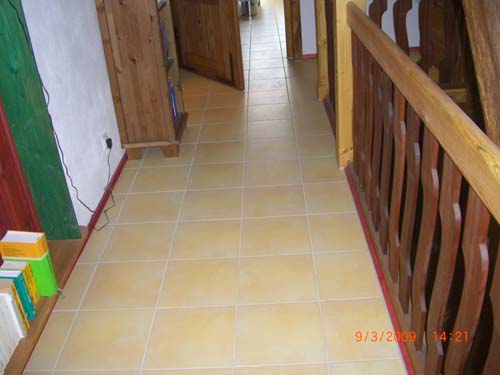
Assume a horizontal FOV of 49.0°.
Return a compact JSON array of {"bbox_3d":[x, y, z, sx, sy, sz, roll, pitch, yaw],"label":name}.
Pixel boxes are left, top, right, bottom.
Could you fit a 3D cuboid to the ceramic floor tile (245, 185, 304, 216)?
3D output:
[{"bbox_3d":[0.121,0.074,2.867,0.315,0.010,0.315,-3,29,2],"label":"ceramic floor tile"}]

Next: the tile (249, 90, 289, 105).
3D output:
[{"bbox_3d":[0.143,-0.692,4.271,0.315,0.010,0.315,-3,29,2],"label":"tile"}]

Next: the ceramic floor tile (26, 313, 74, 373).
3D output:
[{"bbox_3d":[-0.719,0.562,2.004,0.088,0.010,0.306,-3,28,3],"label":"ceramic floor tile"}]

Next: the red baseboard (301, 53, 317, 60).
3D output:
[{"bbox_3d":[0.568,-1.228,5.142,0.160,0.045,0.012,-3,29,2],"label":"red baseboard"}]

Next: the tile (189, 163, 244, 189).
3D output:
[{"bbox_3d":[-0.188,-0.061,3.077,0.306,0.010,0.306,-3,28,3],"label":"tile"}]

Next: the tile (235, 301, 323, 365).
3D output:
[{"bbox_3d":[0.114,0.559,2.112,0.329,0.010,0.329,-3,29,3],"label":"tile"}]

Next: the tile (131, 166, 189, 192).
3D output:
[{"bbox_3d":[-0.536,-0.051,3.321,0.331,0.010,0.331,-3,29,3],"label":"tile"}]

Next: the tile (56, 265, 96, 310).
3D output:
[{"bbox_3d":[-0.767,0.445,2.447,0.098,0.010,0.329,-3,29,3],"label":"tile"}]

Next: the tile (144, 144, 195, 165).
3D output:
[{"bbox_3d":[-0.509,-0.200,3.456,0.315,0.010,0.315,-3,29,2],"label":"tile"}]

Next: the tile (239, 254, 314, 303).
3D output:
[{"bbox_3d":[0.110,0.370,2.242,0.306,0.010,0.306,-3,28,3],"label":"tile"}]

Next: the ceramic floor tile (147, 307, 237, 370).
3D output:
[{"bbox_3d":[-0.221,0.575,2.130,0.331,0.010,0.331,-3,29,3],"label":"ceramic floor tile"}]

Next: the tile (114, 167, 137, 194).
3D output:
[{"bbox_3d":[-0.746,-0.037,3.329,0.088,0.010,0.329,-3,29,3],"label":"tile"}]

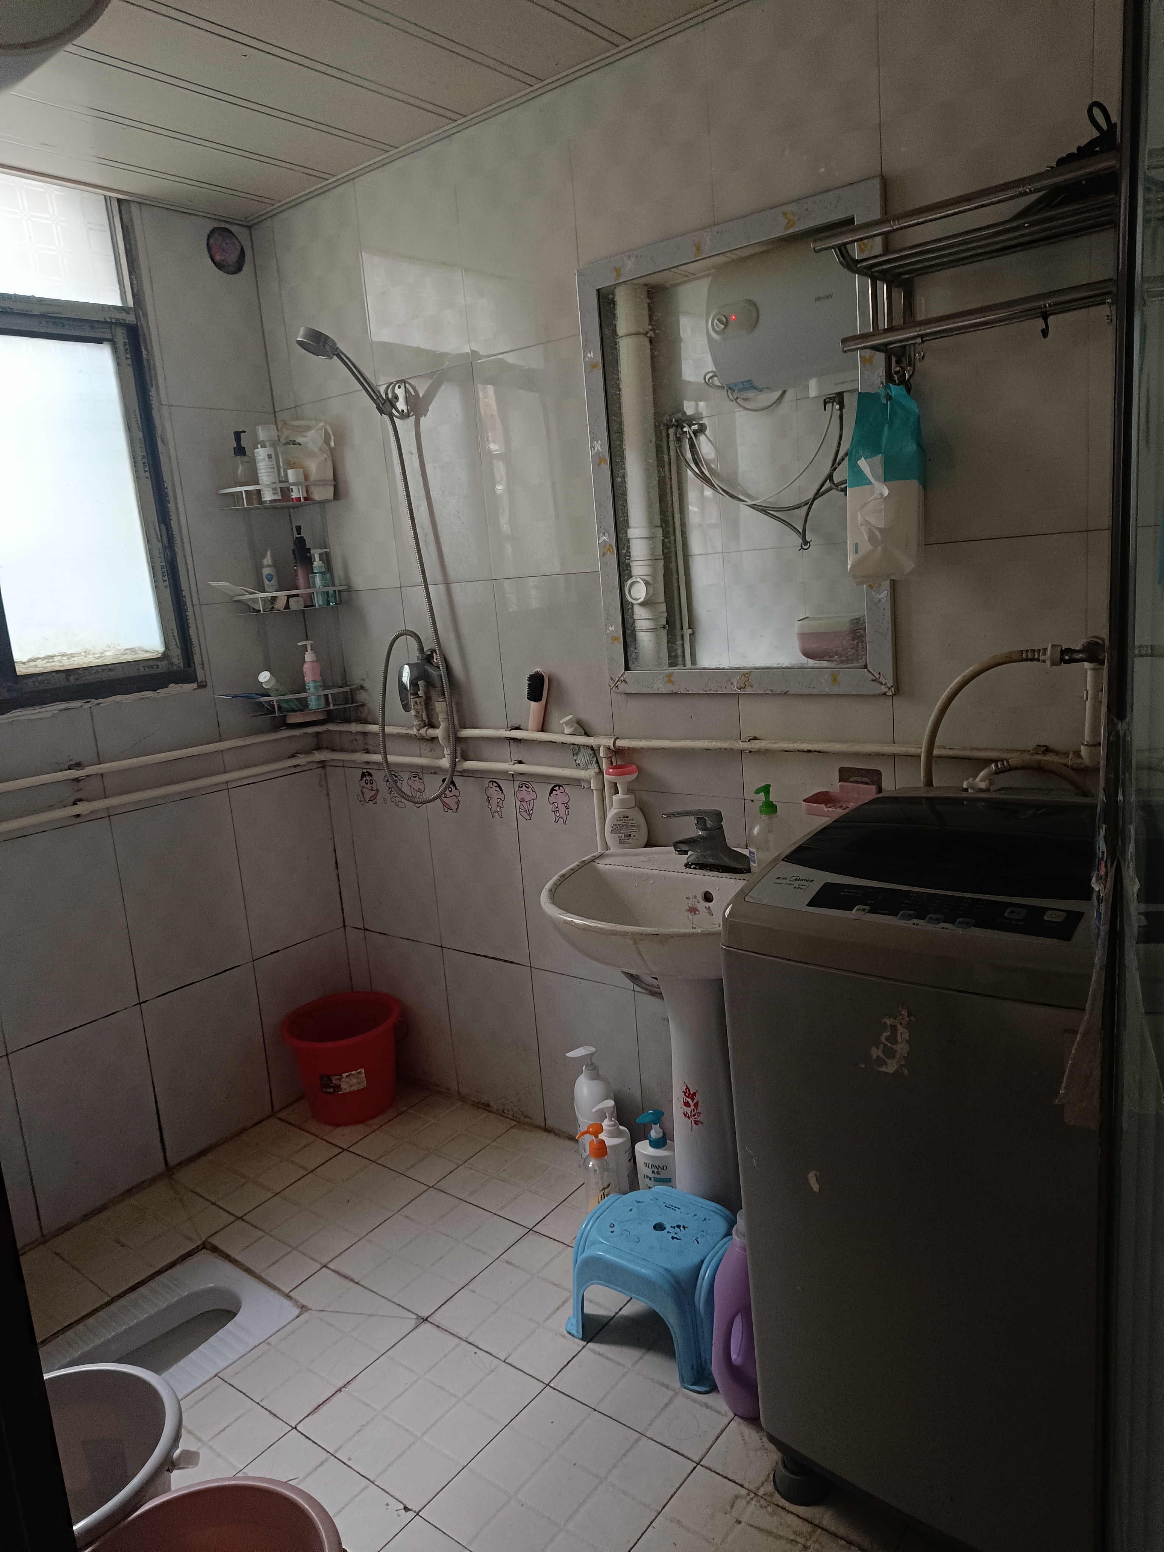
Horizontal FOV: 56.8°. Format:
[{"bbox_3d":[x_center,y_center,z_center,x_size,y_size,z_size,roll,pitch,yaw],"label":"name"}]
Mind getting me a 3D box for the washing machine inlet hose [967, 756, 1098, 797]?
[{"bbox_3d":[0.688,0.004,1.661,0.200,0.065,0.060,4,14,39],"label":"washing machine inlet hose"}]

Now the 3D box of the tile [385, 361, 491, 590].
[{"bbox_3d":[-0.322,-0.654,2.384,0.300,0.446,0.012,4,14,39],"label":"tile"}]

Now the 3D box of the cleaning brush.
[{"bbox_3d":[-0.094,-0.161,2.283,0.035,0.155,0.040,4,4,39],"label":"cleaning brush"}]

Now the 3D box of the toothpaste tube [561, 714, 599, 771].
[{"bbox_3d":[-0.004,-0.048,2.282,0.055,0.164,0.035,-23,-3,41],"label":"toothpaste tube"}]

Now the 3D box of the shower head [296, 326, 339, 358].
[{"bbox_3d":[-0.562,-0.923,2.290,0.090,0.040,0.087,28,-3,-26],"label":"shower head"}]

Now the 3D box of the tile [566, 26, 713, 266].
[{"bbox_3d":[0.099,-1.057,1.951,0.298,0.433,0.010,4,14,39],"label":"tile"}]

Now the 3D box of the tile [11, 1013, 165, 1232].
[{"bbox_3d":[-1.094,0.758,2.406,0.012,0.413,0.300,4,14,38],"label":"tile"}]

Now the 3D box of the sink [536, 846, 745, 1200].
[{"bbox_3d":[0.229,0.561,1.945,0.550,0.770,0.470,4,14,39],"label":"sink"}]

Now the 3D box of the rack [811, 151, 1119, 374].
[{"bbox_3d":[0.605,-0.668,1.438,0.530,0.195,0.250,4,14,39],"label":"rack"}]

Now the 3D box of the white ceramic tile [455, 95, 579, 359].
[{"bbox_3d":[-0.130,-1.071,2.123,0.300,0.440,0.012,4,14,39],"label":"white ceramic tile"}]

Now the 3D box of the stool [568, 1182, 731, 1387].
[{"bbox_3d":[0.147,0.875,1.896,0.285,0.190,0.245,4,14,39],"label":"stool"}]

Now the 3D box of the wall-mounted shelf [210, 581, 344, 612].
[{"bbox_3d":[-0.712,-0.438,2.683,0.270,0.047,0.175,-6,11,-5],"label":"wall-mounted shelf"}]

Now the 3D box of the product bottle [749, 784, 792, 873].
[{"bbox_3d":[0.322,0.091,1.836,0.080,0.175,0.072,4,14,39],"label":"product bottle"}]

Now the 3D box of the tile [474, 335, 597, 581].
[{"bbox_3d":[-0.089,-0.637,2.196,0.300,0.446,0.012,4,14,39],"label":"tile"}]

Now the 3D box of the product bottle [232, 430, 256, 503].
[{"bbox_3d":[-0.801,-0.729,2.543,0.056,0.170,0.050,6,16,45],"label":"product bottle"}]

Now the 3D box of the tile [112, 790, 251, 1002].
[{"bbox_3d":[-0.951,0.280,2.565,0.012,0.450,0.300,4,14,39],"label":"tile"}]

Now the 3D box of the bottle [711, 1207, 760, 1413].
[{"bbox_3d":[0.284,0.834,1.728,0.100,0.305,0.170,4,14,39],"label":"bottle"}]

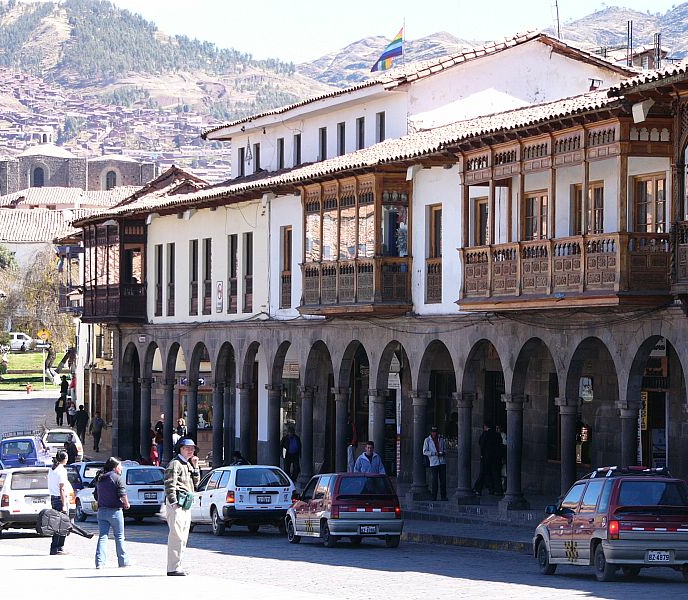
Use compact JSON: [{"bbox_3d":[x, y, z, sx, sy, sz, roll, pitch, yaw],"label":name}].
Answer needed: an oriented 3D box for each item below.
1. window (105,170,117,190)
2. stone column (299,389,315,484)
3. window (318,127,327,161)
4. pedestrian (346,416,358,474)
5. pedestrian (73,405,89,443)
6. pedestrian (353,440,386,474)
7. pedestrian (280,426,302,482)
[{"bbox_3d":[-26.770,-13.560,300.000,1.250,2.600,0.300,0,-1,-13],"label":"window"},{"bbox_3d":[-0.990,3.655,69.858,0.480,2.660,0.480,0,-1,0],"label":"stone column"},{"bbox_3d":[-0.533,-4.331,74.165,0.150,1.100,0.710,1,-1,-18],"label":"window"},{"bbox_3d":[0.180,3.680,63.500,0.460,1.720,0.360,-1,-1,37],"label":"pedestrian"},{"bbox_3d":[-11.099,5.253,110.000,0.550,1.680,0.400,0,-1,-6],"label":"pedestrian"},{"bbox_3d":[0.527,3.767,53.300,0.580,1.760,0.360,0,-1,-3],"label":"pedestrian"},{"bbox_3d":[-1.526,4.350,74.500,0.550,1.660,0.360,0,-1,-4],"label":"pedestrian"}]

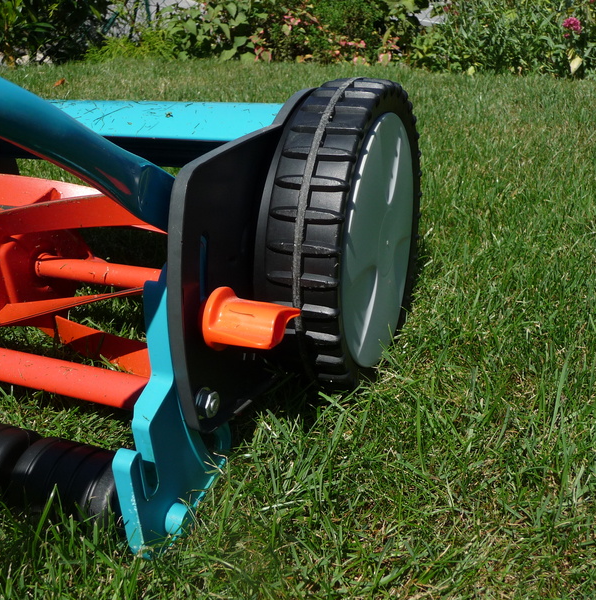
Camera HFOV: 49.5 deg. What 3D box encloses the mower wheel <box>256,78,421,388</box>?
[{"bbox_3d":[0.038,-0.041,0.447,0.054,0.208,0.208,7,24,22],"label":"mower wheel"}]

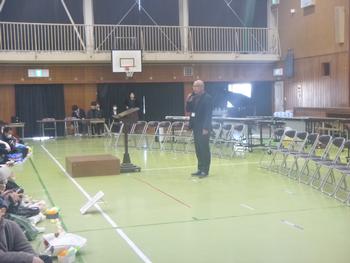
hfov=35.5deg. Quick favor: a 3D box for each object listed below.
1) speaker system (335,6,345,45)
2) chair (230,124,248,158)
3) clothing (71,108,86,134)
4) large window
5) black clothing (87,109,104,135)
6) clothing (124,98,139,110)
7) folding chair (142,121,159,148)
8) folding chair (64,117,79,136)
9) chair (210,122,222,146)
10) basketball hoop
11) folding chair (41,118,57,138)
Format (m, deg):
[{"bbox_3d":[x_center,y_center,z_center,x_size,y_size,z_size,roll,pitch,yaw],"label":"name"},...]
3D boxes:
[{"bbox_3d":[6.265,-4.030,20.772,0.220,1.400,0.320,-2,3,-17],"label":"speaker system"},{"bbox_3d":[1.416,0.218,13.071,0.480,0.770,0.470,-4,4,-34],"label":"chair"},{"bbox_3d":[-3.823,-0.398,21.758,0.600,1.030,0.600,-3,3,-21],"label":"clothing"},{"bbox_3d":[2.946,-1.587,24.768,1.300,1.300,0.100,-2,3,-17],"label":"large window"},{"bbox_3d":[-3.253,-0.409,22.354,0.550,1.020,0.620,-4,4,-37],"label":"black clothing"},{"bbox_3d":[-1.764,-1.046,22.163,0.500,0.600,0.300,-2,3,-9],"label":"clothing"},{"bbox_3d":[-0.731,0.105,16.364,0.440,0.780,0.450,-4,4,-42],"label":"folding chair"},{"bbox_3d":[-4.133,-0.183,21.777,0.470,0.770,0.480,-2,3,-17],"label":"folding chair"},{"bbox_3d":[0.866,0.183,13.928,0.480,0.770,0.470,-4,4,-35],"label":"chair"},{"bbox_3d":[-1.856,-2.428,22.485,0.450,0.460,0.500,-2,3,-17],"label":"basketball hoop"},{"bbox_3d":[-4.969,-0.084,21.518,0.450,0.780,0.460,-2,3,-17],"label":"folding chair"}]

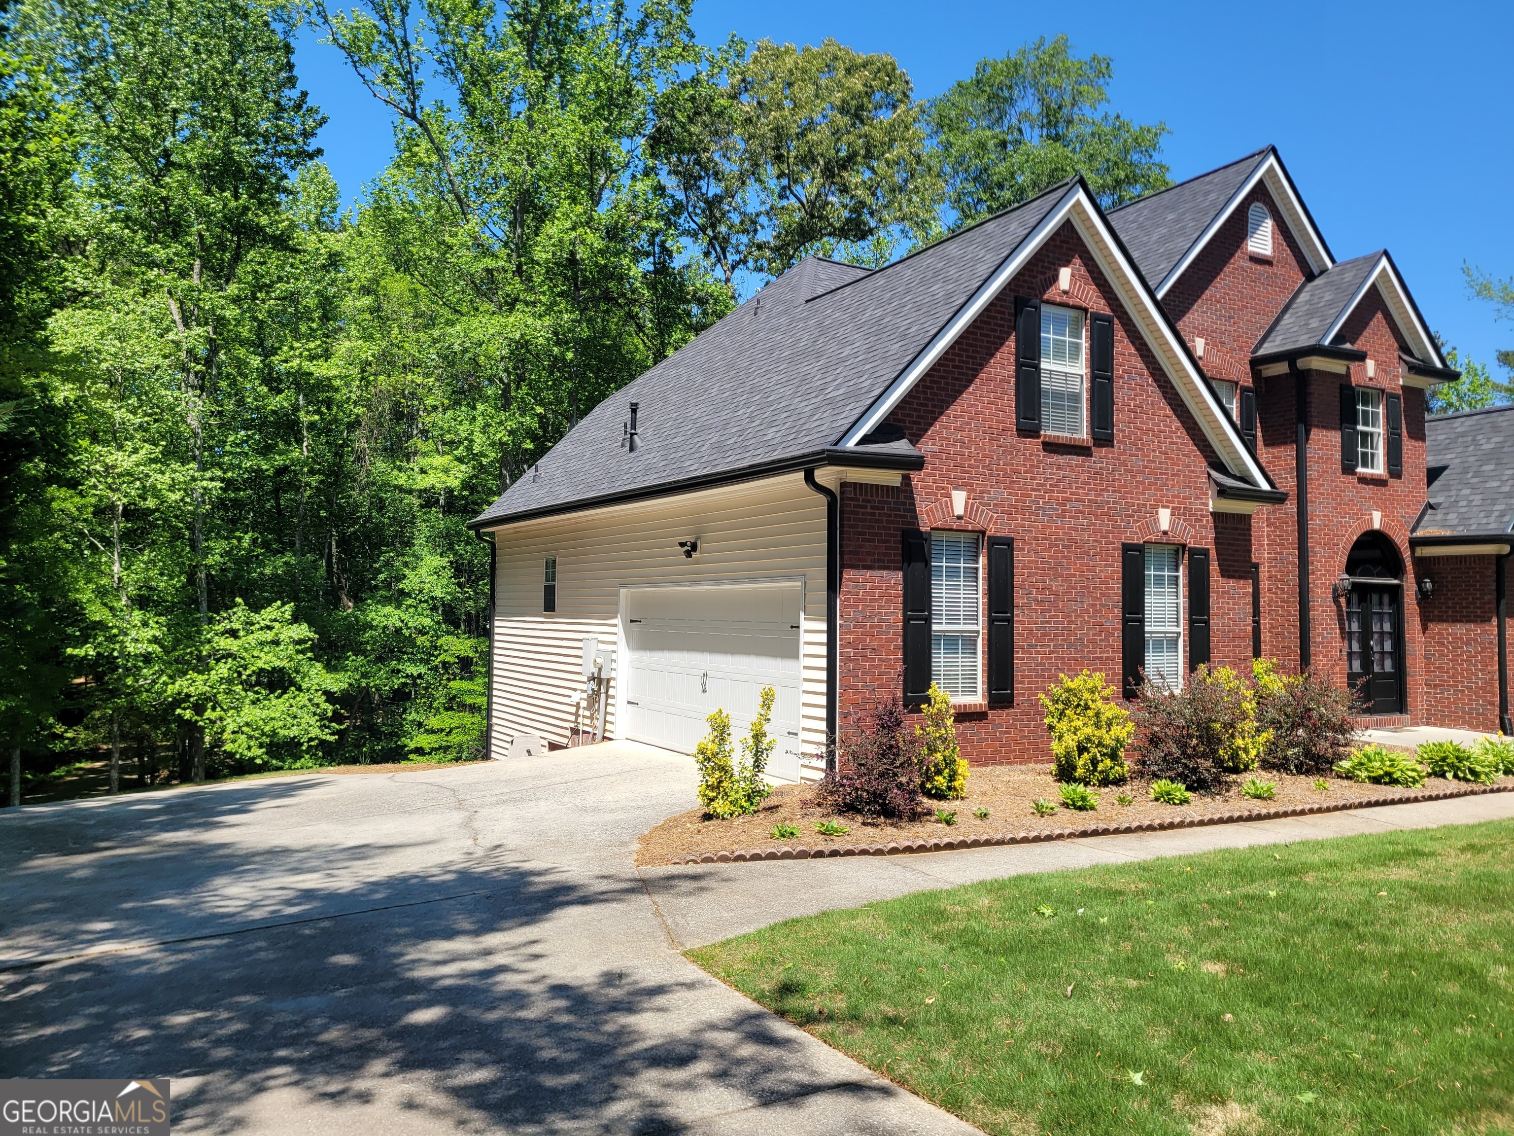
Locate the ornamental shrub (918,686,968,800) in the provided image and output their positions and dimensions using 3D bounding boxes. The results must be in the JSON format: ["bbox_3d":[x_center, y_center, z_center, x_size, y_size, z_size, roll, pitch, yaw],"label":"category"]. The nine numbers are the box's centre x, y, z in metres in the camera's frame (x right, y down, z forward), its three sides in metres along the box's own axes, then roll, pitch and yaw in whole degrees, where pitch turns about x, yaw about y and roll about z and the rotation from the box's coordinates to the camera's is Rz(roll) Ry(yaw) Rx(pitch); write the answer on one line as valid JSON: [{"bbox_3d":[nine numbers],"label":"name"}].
[{"bbox_3d":[1.768,1.624,10.825,0.522,1.049,0.520,1,-2,0],"label":"ornamental shrub"}]

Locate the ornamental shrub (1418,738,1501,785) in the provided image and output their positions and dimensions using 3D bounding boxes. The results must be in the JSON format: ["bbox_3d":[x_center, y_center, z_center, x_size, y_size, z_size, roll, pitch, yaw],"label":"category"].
[{"bbox_3d":[7.664,2.088,12.426,0.918,0.439,0.900,2,-3,-31],"label":"ornamental shrub"}]

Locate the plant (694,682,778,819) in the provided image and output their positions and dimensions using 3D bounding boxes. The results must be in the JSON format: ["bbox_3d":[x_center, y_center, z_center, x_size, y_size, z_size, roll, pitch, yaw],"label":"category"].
[{"bbox_3d":[-0.186,1.583,9.935,0.712,1.105,0.620,2,-3,-31],"label":"plant"}]

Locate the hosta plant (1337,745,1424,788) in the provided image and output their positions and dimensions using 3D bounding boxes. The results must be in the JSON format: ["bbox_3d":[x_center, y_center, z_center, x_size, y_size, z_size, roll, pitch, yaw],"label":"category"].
[{"bbox_3d":[6.610,2.080,12.090,0.880,0.380,0.840,2,-3,-30],"label":"hosta plant"}]

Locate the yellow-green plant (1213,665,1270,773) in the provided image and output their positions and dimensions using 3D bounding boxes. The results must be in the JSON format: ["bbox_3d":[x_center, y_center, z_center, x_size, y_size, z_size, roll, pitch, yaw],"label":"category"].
[{"bbox_3d":[5.550,1.706,13.029,0.747,1.173,0.700,2,-3,-31],"label":"yellow-green plant"}]

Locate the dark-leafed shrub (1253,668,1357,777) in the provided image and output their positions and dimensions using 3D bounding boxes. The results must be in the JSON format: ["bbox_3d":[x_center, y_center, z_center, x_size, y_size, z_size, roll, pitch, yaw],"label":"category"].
[{"bbox_3d":[6.268,1.722,13.000,1.161,1.182,1.100,2,-3,-31],"label":"dark-leafed shrub"}]

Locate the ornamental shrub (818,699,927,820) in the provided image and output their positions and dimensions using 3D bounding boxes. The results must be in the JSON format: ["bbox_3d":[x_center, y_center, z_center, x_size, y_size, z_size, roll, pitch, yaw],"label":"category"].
[{"bbox_3d":[1.001,1.631,9.870,0.943,0.989,0.920,1,-2,0],"label":"ornamental shrub"}]

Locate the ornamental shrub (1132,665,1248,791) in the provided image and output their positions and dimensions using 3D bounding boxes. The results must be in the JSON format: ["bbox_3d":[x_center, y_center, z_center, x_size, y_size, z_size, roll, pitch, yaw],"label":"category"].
[{"bbox_3d":[4.495,1.635,11.790,1.199,1.218,1.150,2,-3,-31],"label":"ornamental shrub"}]

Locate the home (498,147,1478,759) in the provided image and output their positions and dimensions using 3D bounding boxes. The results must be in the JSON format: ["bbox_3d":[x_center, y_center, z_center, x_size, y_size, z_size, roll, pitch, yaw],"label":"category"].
[{"bbox_3d":[4.939,-1.627,20.343,16.929,9.325,11.571,2,-3,-31],"label":"home"}]

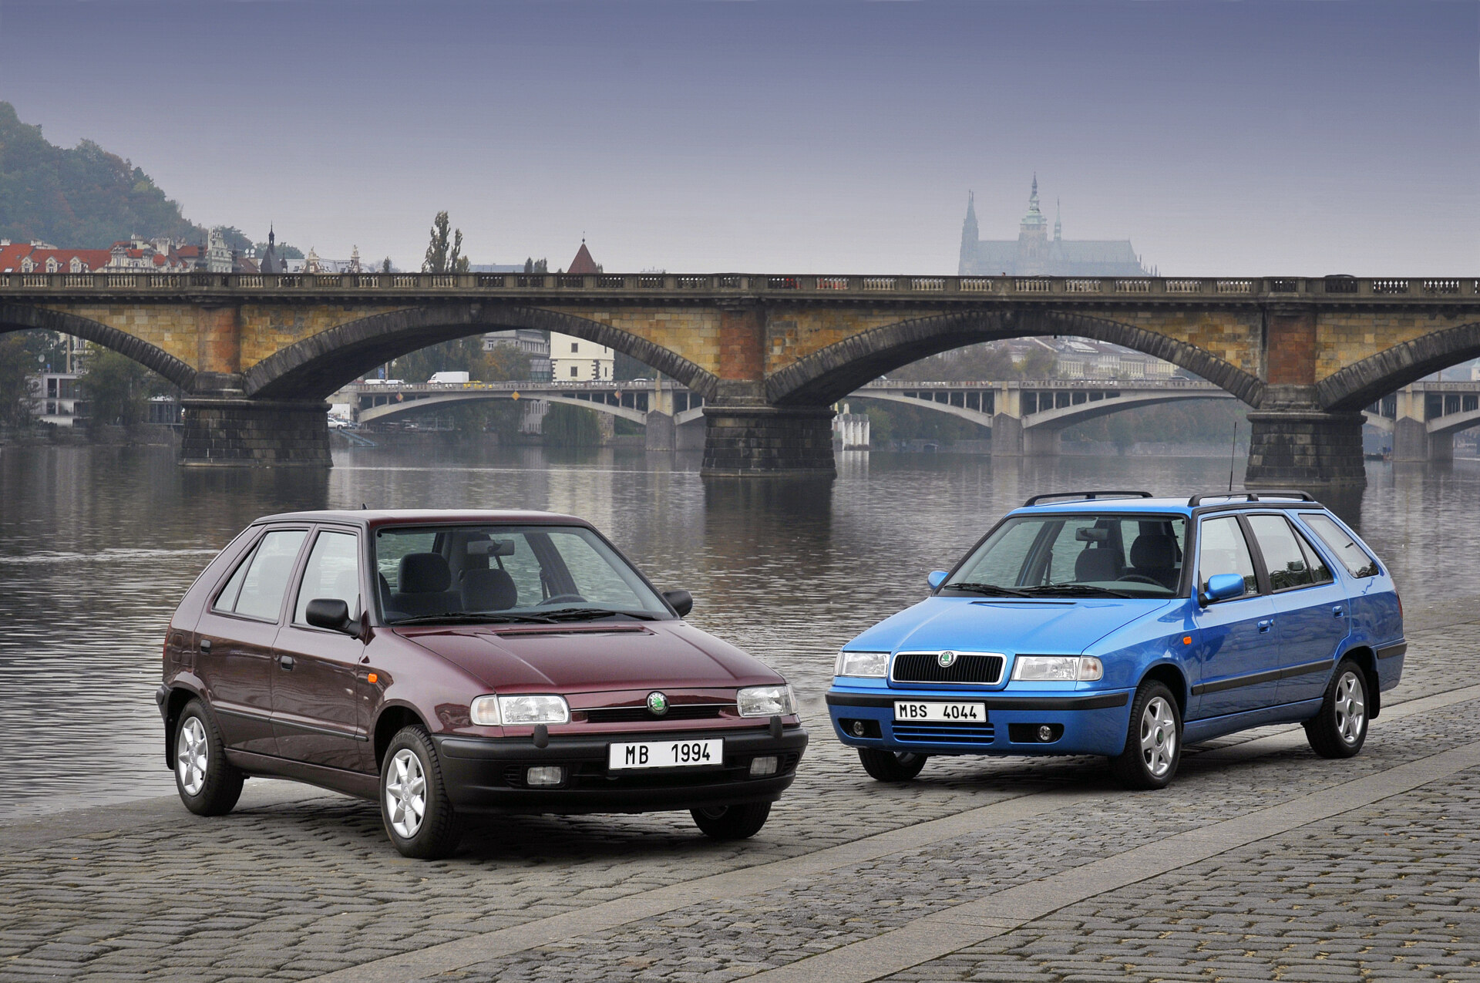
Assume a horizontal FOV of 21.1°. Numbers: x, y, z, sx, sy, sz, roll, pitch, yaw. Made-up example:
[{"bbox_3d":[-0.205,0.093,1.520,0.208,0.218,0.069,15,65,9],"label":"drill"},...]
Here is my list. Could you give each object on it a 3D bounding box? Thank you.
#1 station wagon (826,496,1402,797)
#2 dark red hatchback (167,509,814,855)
[{"bbox_3d":[2.061,0.729,20.903,1.650,1.455,4.215,0,0,31],"label":"station wagon"},{"bbox_3d":[-1.223,0.775,17.416,1.650,1.400,3.855,-1,0,-29],"label":"dark red hatchback"}]

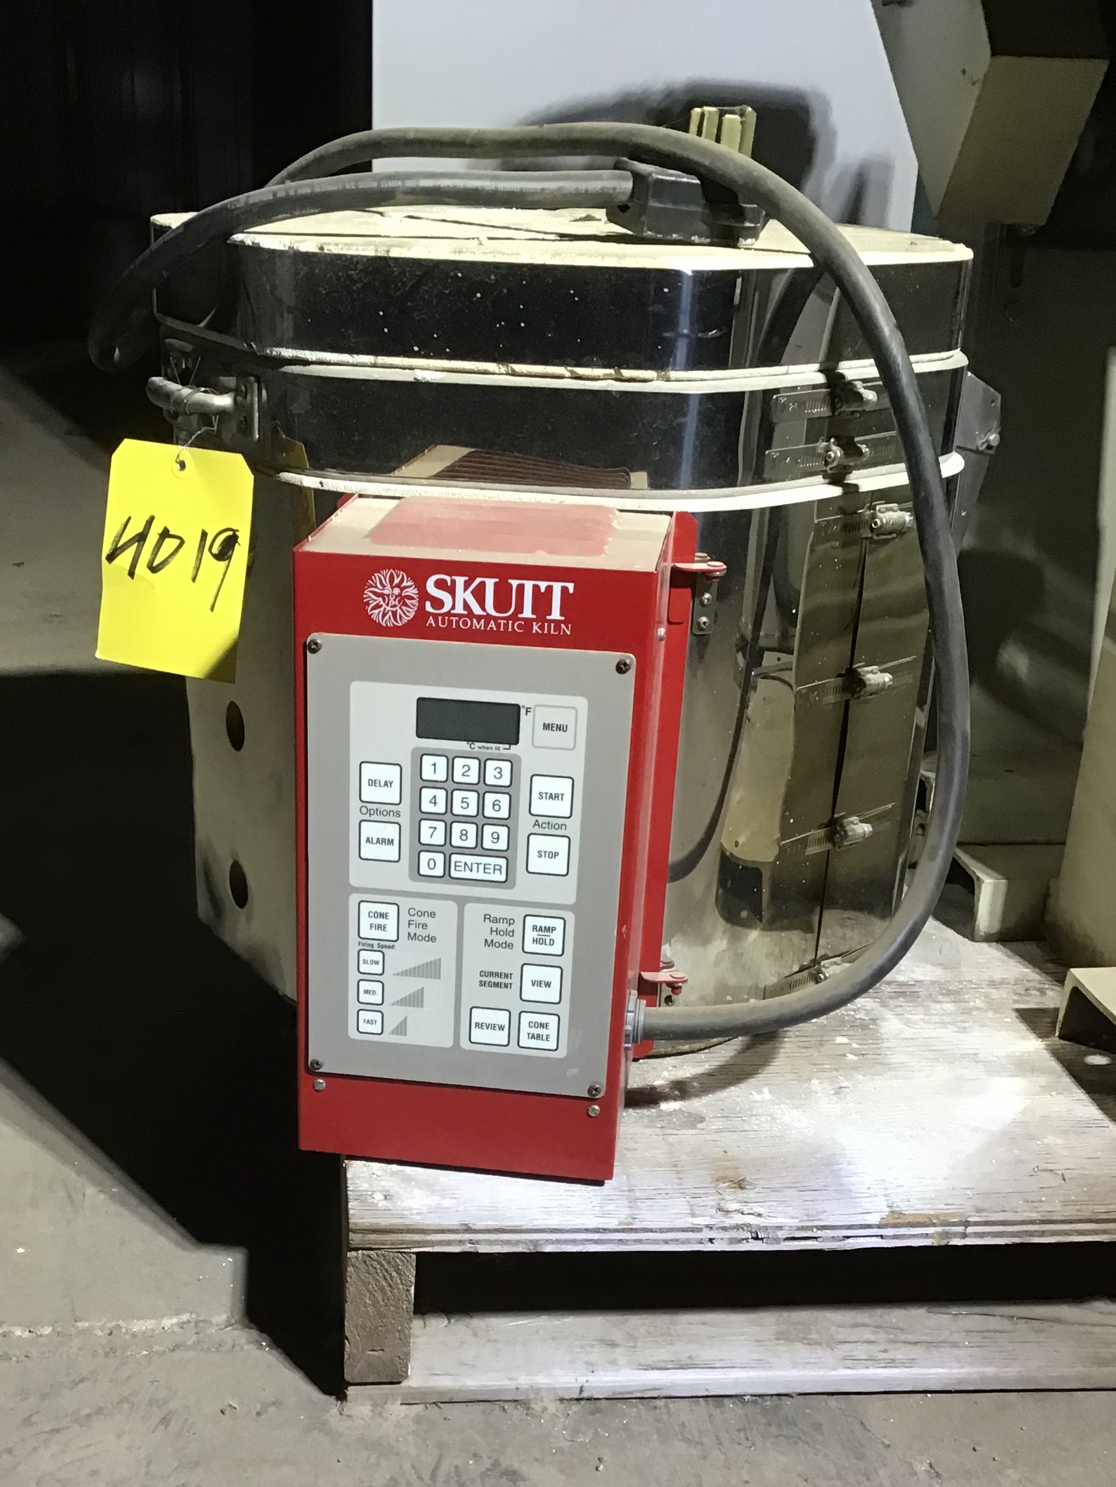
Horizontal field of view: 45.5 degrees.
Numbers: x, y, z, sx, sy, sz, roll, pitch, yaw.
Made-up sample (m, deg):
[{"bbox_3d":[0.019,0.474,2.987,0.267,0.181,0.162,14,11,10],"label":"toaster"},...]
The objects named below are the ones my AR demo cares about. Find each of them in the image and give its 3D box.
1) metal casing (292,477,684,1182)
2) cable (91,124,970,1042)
[{"bbox_3d":[-0.040,0.055,0.755,0.177,0.352,0.124,4,23,6],"label":"metal casing"},{"bbox_3d":[-0.025,-0.119,0.847,0.575,0.504,0.319,4,23,6],"label":"cable"}]

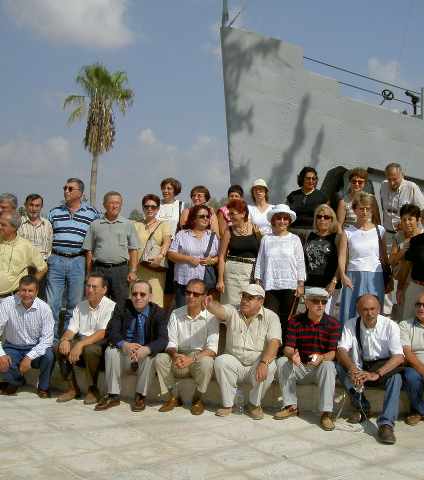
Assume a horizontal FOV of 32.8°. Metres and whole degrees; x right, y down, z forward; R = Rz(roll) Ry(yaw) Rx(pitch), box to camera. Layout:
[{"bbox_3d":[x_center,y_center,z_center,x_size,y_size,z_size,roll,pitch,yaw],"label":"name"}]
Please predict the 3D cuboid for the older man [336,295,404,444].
[{"bbox_3d":[1.298,0.987,5.945,0.550,1.050,0.950,1,1,7],"label":"older man"}]

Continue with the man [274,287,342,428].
[{"bbox_3d":[0.828,0.956,6.185,0.550,1.090,0.820,1,1,6],"label":"man"}]

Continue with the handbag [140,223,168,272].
[{"bbox_3d":[-0.601,0.077,7.453,0.300,0.516,0.120,2,1,-2],"label":"handbag"}]

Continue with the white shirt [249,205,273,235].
[{"bbox_3d":[0.544,-0.103,7.850,0.420,0.580,0.250,1,1,5],"label":"white shirt"}]

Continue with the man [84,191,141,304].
[{"bbox_3d":[-1.013,0.360,7.306,0.560,1.690,0.330,1,1,-5],"label":"man"}]

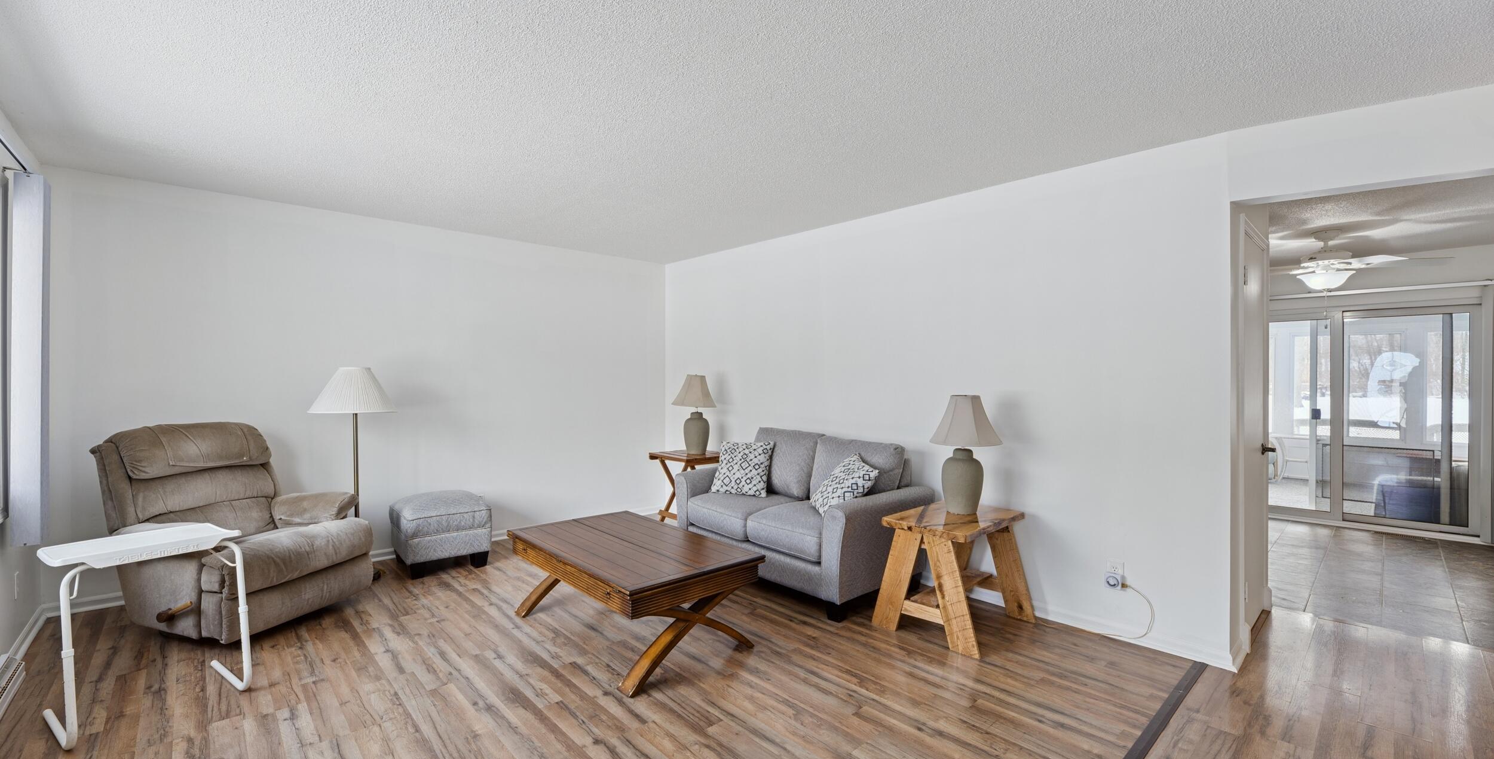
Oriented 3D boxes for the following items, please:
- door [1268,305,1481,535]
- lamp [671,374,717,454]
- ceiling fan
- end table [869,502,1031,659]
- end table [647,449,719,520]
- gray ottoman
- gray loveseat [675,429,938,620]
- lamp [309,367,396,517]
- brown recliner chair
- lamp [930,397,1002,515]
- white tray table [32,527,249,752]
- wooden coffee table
[{"bbox_3d":[5.378,0.355,5.337,0.120,2.000,1.760,0,-1,-42],"label":"door"},{"bbox_3d":[-0.485,0.320,5.310,0.415,0.720,0.415,0,0,0],"label":"lamp"},{"bbox_3d":[4.396,-0.889,4.408,1.300,0.460,1.300,0,-1,-42],"label":"ceiling fan"},{"bbox_3d":[1.135,1.039,3.188,0.740,0.580,0.580,0,-1,-42],"label":"end table"},{"bbox_3d":[-0.556,1.017,5.353,0.420,0.645,0.600,0,-1,-42],"label":"end table"},{"bbox_3d":[-2.189,1.077,4.176,0.550,0.500,0.470,0,-1,-42],"label":"gray ottoman"},{"bbox_3d":[0.340,0.862,3.988,0.940,0.930,1.560,0,-1,-42],"label":"gray loveseat"},{"bbox_3d":[-2.620,0.614,3.883,0.480,1.420,0.480,0,-1,-42],"label":"lamp"},{"bbox_3d":[-2.772,0.794,3.251,0.950,1.050,0.870,0,0,17],"label":"brown recliner chair"},{"bbox_3d":[1.251,0.434,3.330,0.415,0.700,0.415,0,-1,-42],"label":"lamp"},{"bbox_3d":[-2.417,0.969,2.348,0.420,0.690,0.520,0,0,36],"label":"white tray table"},{"bbox_3d":[-0.640,1.096,3.102,0.780,0.456,1.340,0,-1,-42],"label":"wooden coffee table"}]

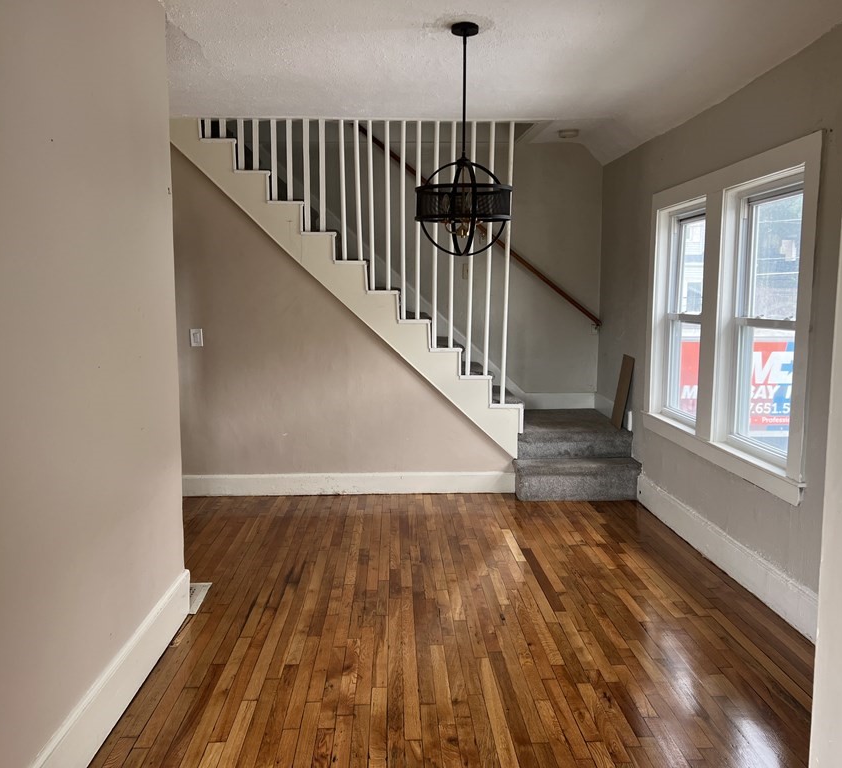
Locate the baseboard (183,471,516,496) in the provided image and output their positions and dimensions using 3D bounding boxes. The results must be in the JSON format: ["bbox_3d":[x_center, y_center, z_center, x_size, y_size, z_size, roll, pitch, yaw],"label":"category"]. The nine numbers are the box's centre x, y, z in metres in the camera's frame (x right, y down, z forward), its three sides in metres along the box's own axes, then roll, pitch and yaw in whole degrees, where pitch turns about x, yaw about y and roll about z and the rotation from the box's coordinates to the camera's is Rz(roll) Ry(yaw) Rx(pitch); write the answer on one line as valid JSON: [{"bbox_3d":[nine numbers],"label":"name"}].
[{"bbox_3d":[-0.500,0.707,5.495,2.362,0.161,0.020,0,6,-2],"label":"baseboard"}]

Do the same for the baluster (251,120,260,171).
[{"bbox_3d":[-1.125,-1.629,5.238,0.041,0.334,0.036,0,6,-2],"label":"baluster"}]

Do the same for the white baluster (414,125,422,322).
[{"bbox_3d":[-0.017,-1.126,5.334,0.032,1.346,0.032,0,6,-2],"label":"white baluster"}]

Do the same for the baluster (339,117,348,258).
[{"bbox_3d":[-0.537,-1.329,5.293,0.032,0.939,0.032,-1,6,-2],"label":"baluster"}]

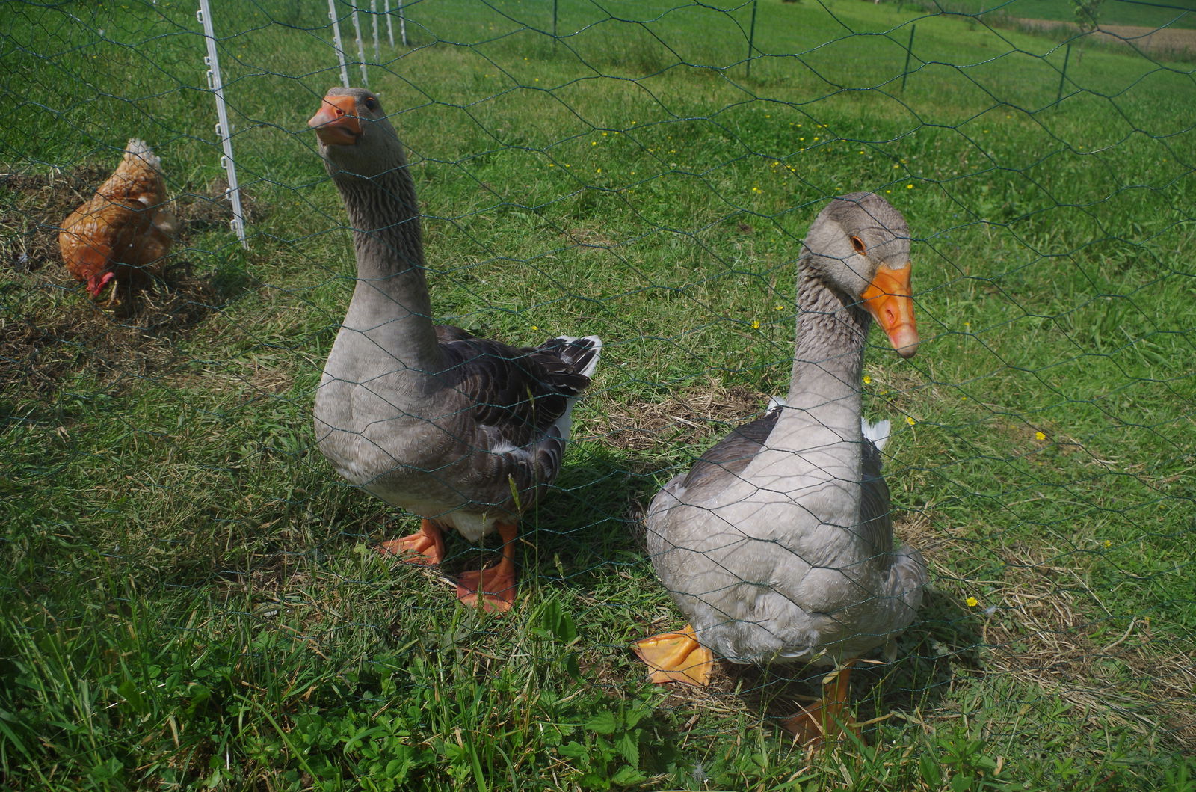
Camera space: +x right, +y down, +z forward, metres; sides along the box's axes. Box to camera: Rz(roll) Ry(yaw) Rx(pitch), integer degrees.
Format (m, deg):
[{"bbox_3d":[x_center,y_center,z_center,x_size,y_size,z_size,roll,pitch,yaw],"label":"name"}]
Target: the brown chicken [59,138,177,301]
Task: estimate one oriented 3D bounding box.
[{"bbox_3d":[-1.396,-0.517,2.620,0.240,0.400,0.410,4,26,9],"label":"brown chicken"}]

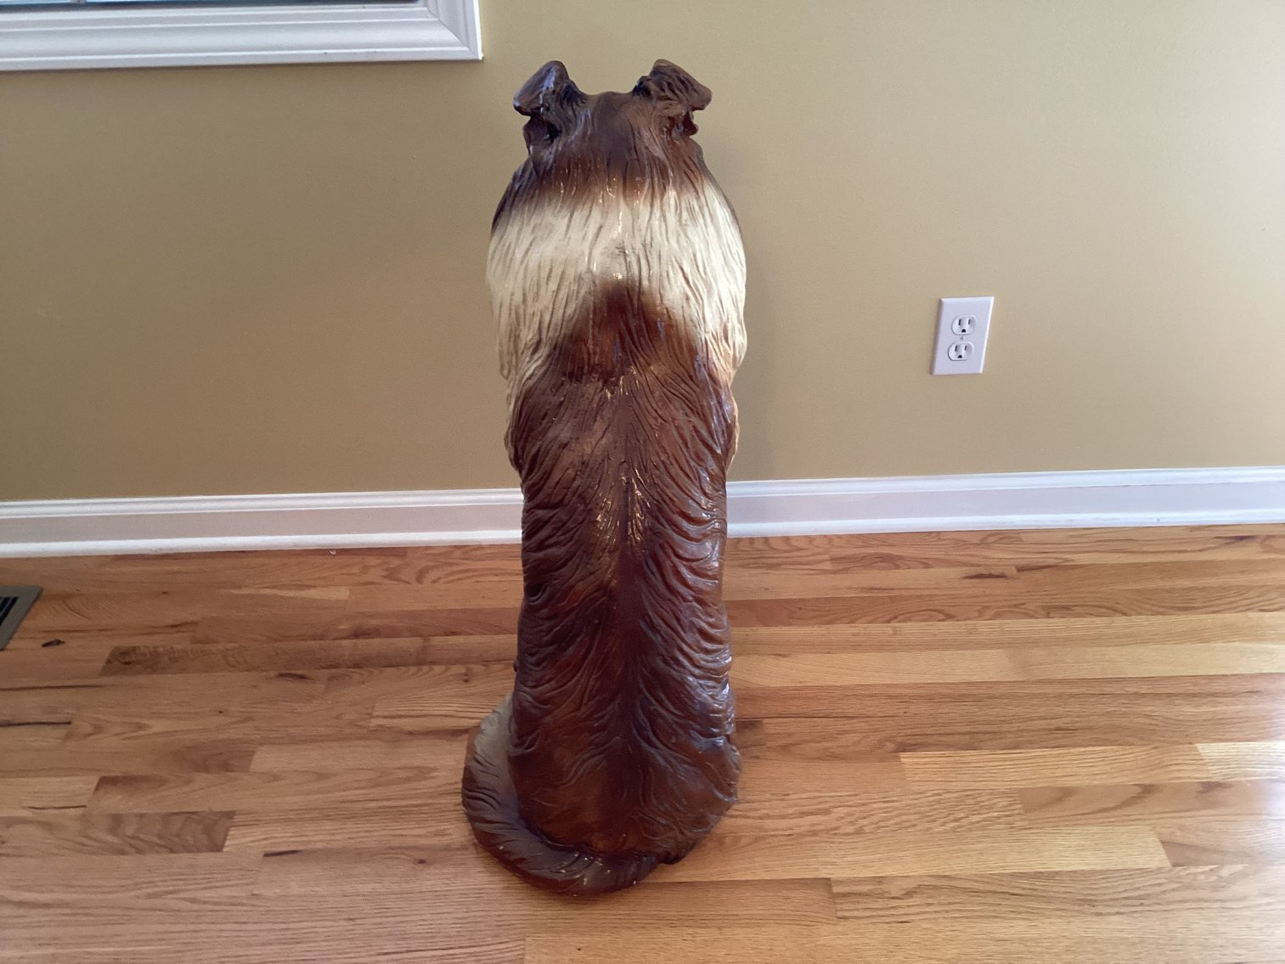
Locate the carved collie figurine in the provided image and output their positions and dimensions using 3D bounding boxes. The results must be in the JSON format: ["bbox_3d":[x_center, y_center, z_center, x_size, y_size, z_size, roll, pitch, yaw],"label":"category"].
[{"bbox_3d":[-0.057,-0.014,1.161,0.300,0.785,0.465,-4,34,-4],"label":"carved collie figurine"}]

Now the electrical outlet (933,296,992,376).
[{"bbox_3d":[0.434,-0.195,1.560,0.070,0.115,0.008,-2,34,-1],"label":"electrical outlet"}]

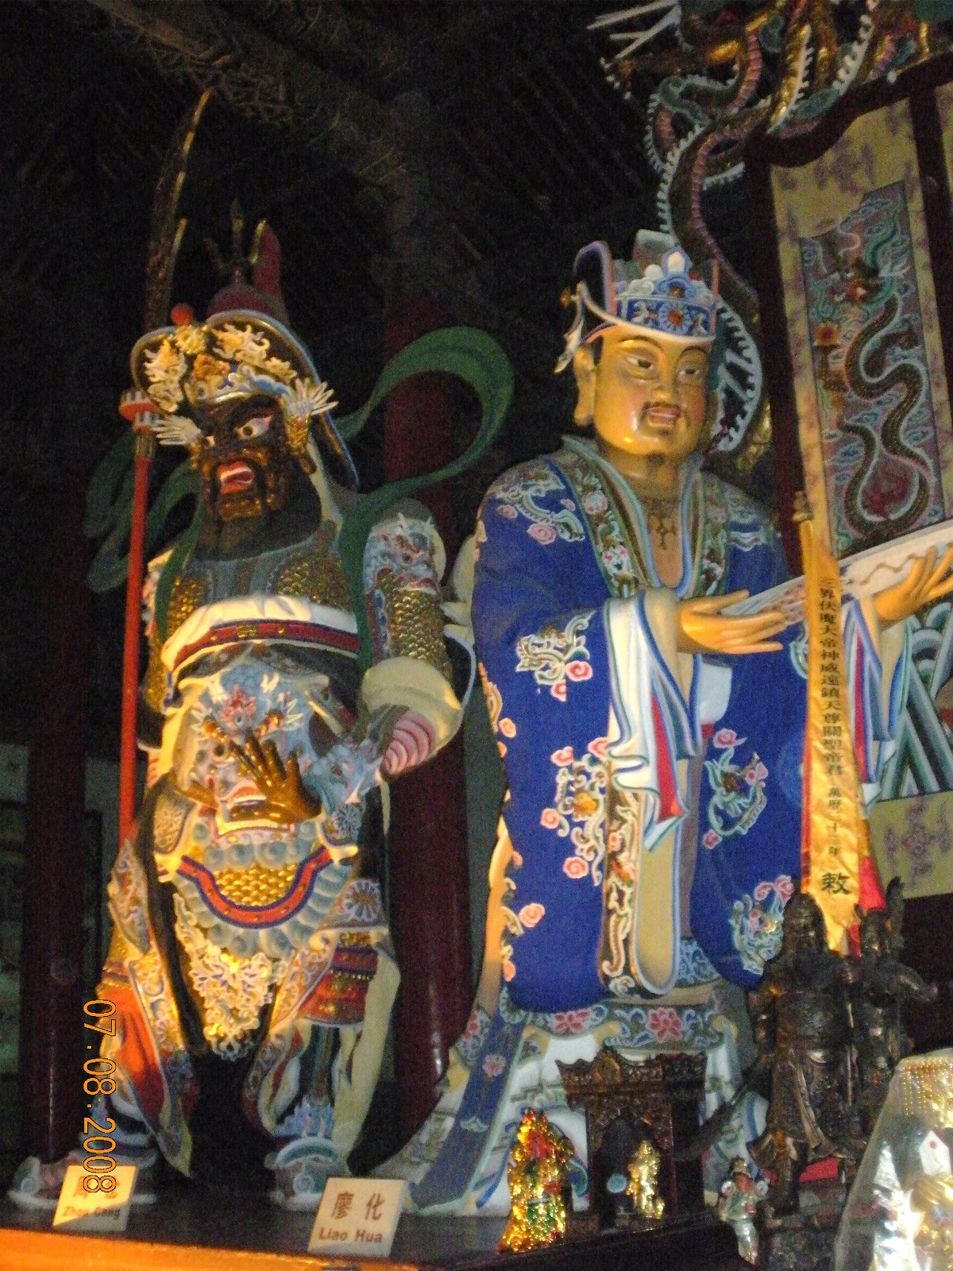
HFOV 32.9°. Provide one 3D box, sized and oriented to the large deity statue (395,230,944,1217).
[{"bbox_3d":[0.464,0.123,4.078,1.080,2.470,0.950,7,-16,-32],"label":"large deity statue"}]

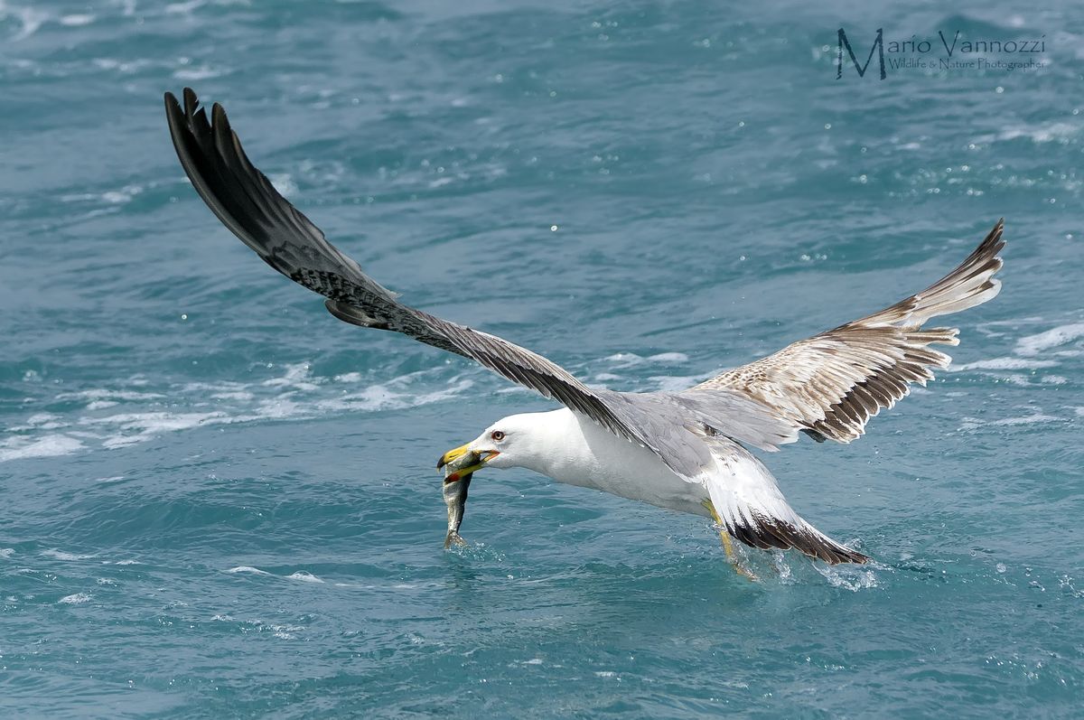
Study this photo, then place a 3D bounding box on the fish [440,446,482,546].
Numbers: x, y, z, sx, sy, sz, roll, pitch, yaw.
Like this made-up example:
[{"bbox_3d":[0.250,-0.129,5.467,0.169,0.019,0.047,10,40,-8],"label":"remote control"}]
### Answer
[{"bbox_3d":[-0.097,0.166,9.750,0.047,0.122,0.027,5,10,-6],"label":"fish"}]

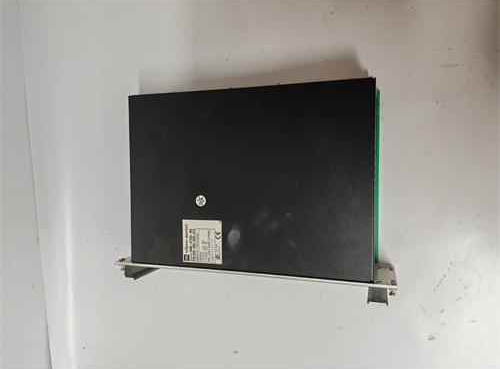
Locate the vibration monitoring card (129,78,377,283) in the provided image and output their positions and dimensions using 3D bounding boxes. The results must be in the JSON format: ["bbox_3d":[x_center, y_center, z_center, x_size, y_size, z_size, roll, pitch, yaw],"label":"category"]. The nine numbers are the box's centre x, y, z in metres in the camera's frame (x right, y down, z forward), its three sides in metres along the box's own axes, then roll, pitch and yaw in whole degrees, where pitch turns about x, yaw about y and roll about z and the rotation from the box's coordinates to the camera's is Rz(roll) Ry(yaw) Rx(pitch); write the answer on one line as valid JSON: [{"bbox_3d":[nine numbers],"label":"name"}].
[{"bbox_3d":[0.000,0.001,0.369,0.250,0.058,0.178,1,93,18],"label":"vibration monitoring card"}]

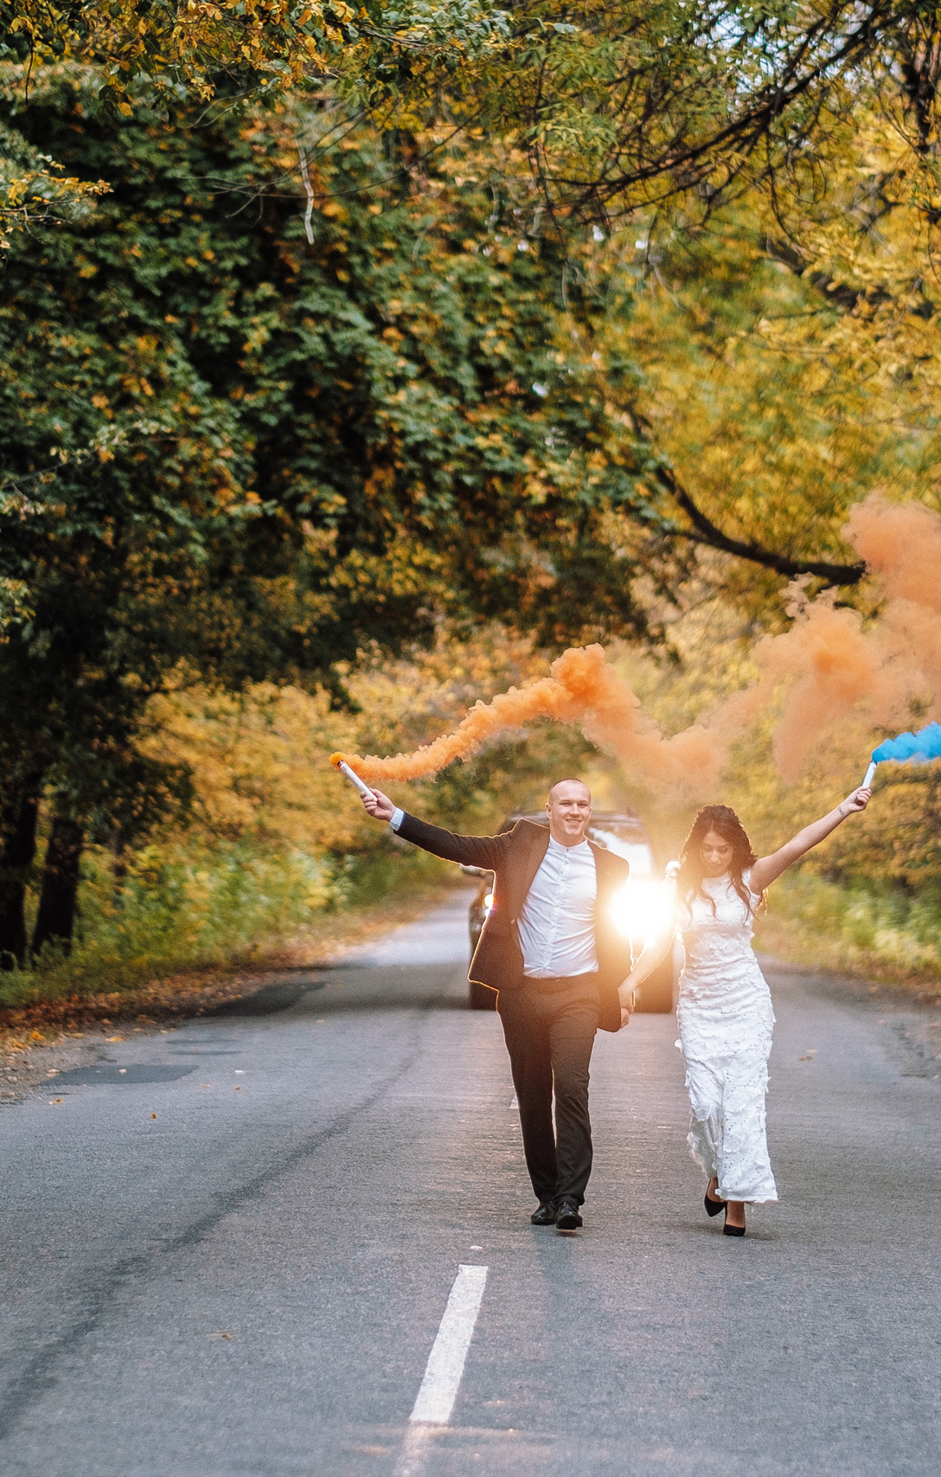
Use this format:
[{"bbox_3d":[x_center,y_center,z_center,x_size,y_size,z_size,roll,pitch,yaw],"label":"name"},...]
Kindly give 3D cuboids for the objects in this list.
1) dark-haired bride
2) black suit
[{"bbox_3d":[1.079,1.064,20.200,0.988,1.771,0.500,0,-1,2],"label":"dark-haired bride"},{"bbox_3d":[0.164,1.065,20.400,0.922,1.549,0.430,0,-1,2],"label":"black suit"}]

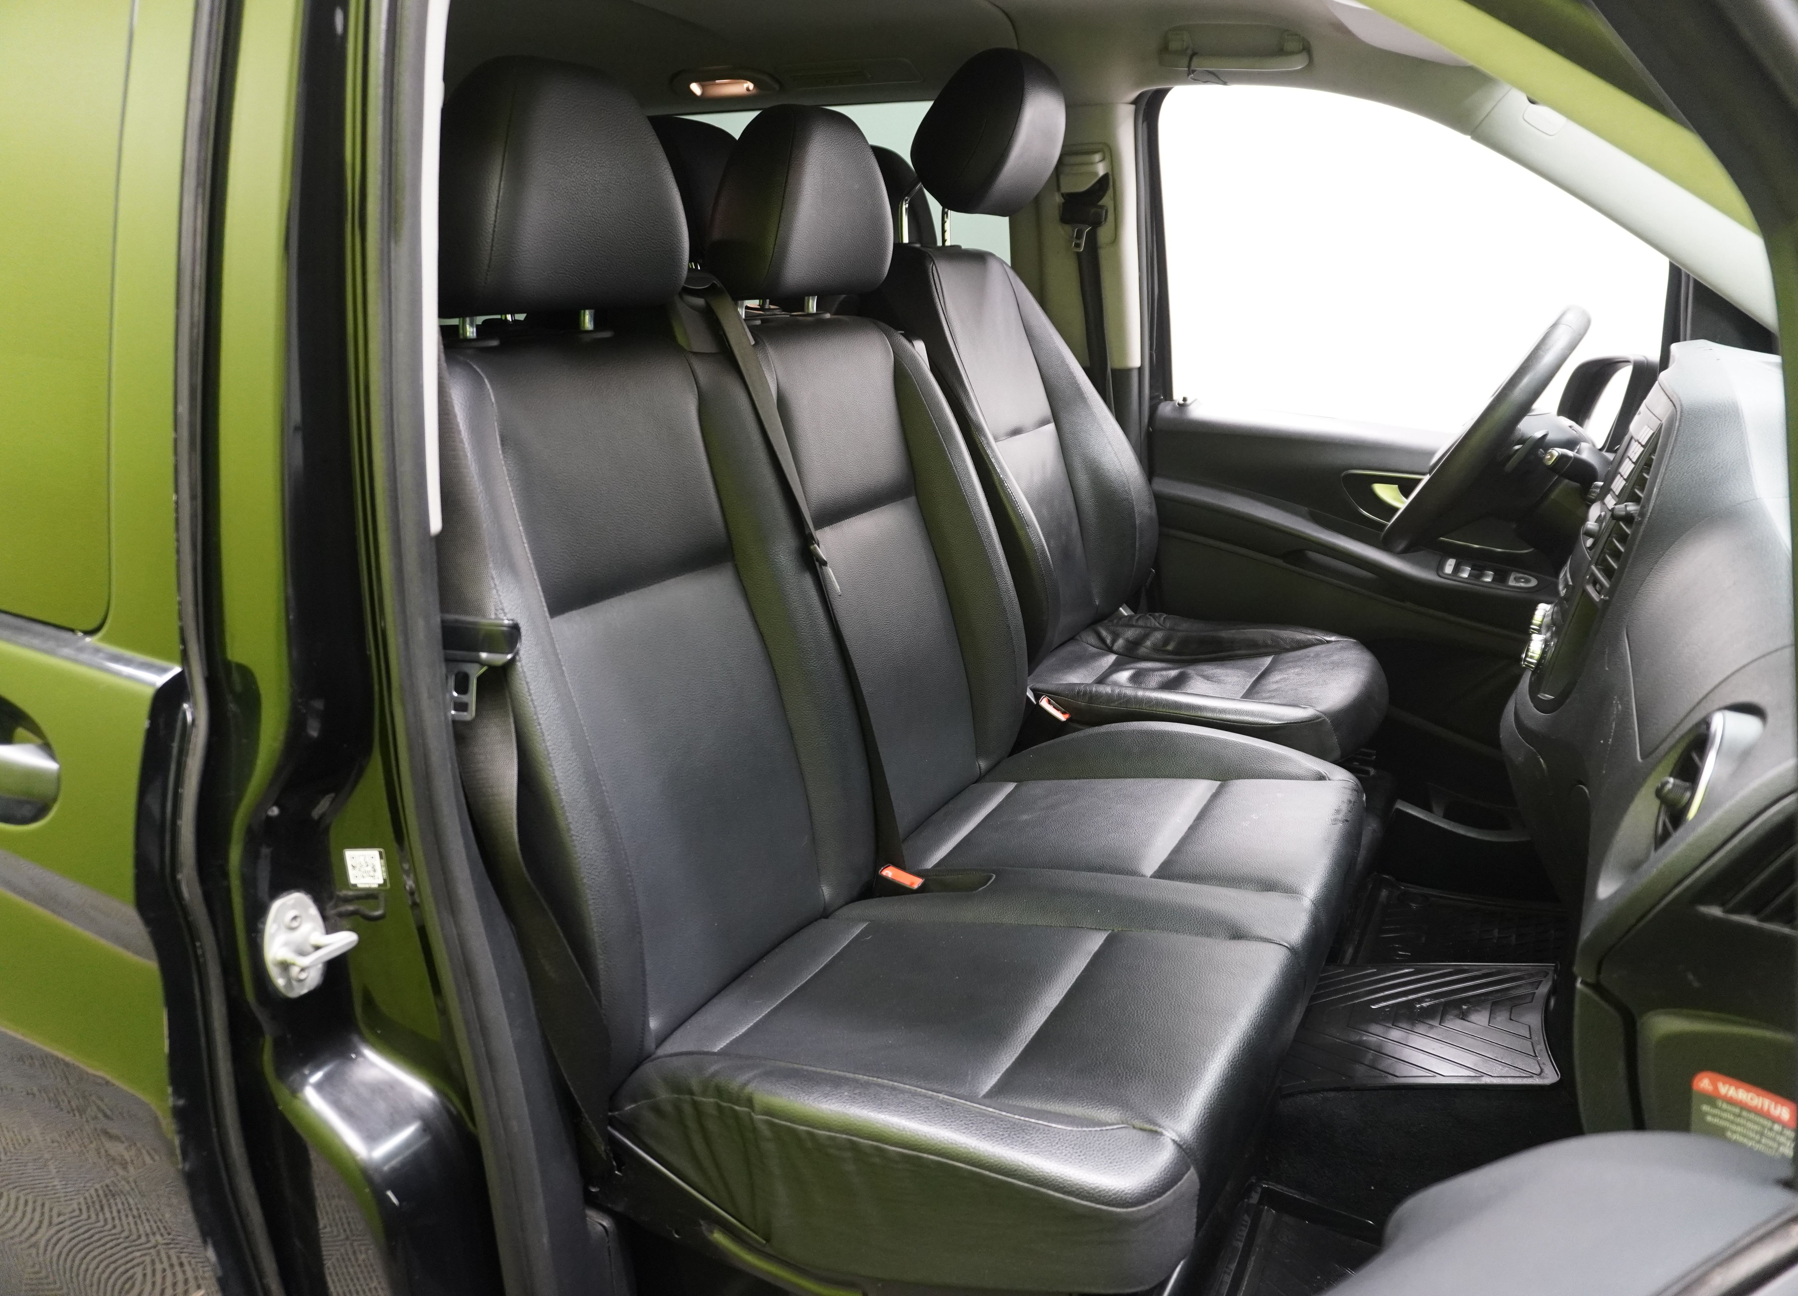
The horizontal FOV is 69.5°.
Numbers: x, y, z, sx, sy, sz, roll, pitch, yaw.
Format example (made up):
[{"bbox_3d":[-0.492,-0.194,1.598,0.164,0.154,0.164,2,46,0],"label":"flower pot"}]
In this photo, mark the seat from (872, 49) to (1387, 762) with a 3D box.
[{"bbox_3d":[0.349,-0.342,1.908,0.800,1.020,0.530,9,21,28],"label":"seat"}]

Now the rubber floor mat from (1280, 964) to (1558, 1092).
[{"bbox_3d":[0.591,0.433,1.509,0.340,0.020,0.250,-9,11,32],"label":"rubber floor mat"}]

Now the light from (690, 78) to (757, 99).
[{"bbox_3d":[-0.308,-0.981,2.271,0.140,0.030,0.050,9,21,28],"label":"light"}]

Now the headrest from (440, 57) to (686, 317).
[{"bbox_3d":[-0.329,-0.420,1.184,0.120,0.232,0.275,9,21,28],"label":"headrest"}]

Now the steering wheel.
[{"bbox_3d":[0.783,-0.267,1.708,0.090,0.385,0.385,38,31,14],"label":"steering wheel"}]

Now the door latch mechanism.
[{"bbox_3d":[-0.430,0.218,0.957,0.037,0.076,0.046,9,21,28],"label":"door latch mechanism"}]

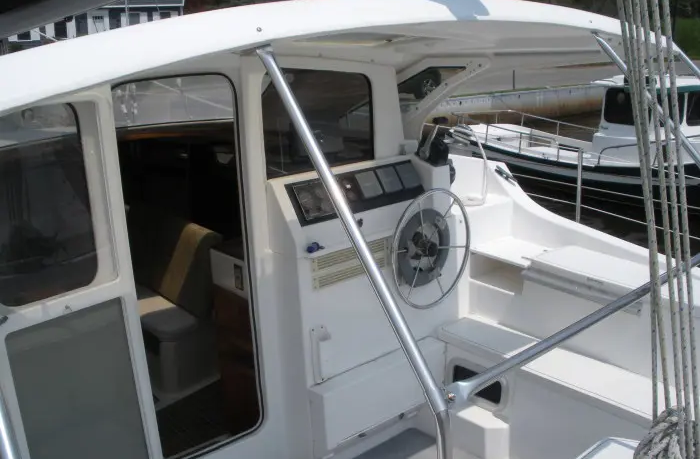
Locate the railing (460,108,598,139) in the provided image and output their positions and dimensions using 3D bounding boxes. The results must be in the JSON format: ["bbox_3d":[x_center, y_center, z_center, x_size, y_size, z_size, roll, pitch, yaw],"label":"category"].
[{"bbox_3d":[3.341,-1.856,13.308,1.000,0.470,2.400,-14,19,-37],"label":"railing"}]

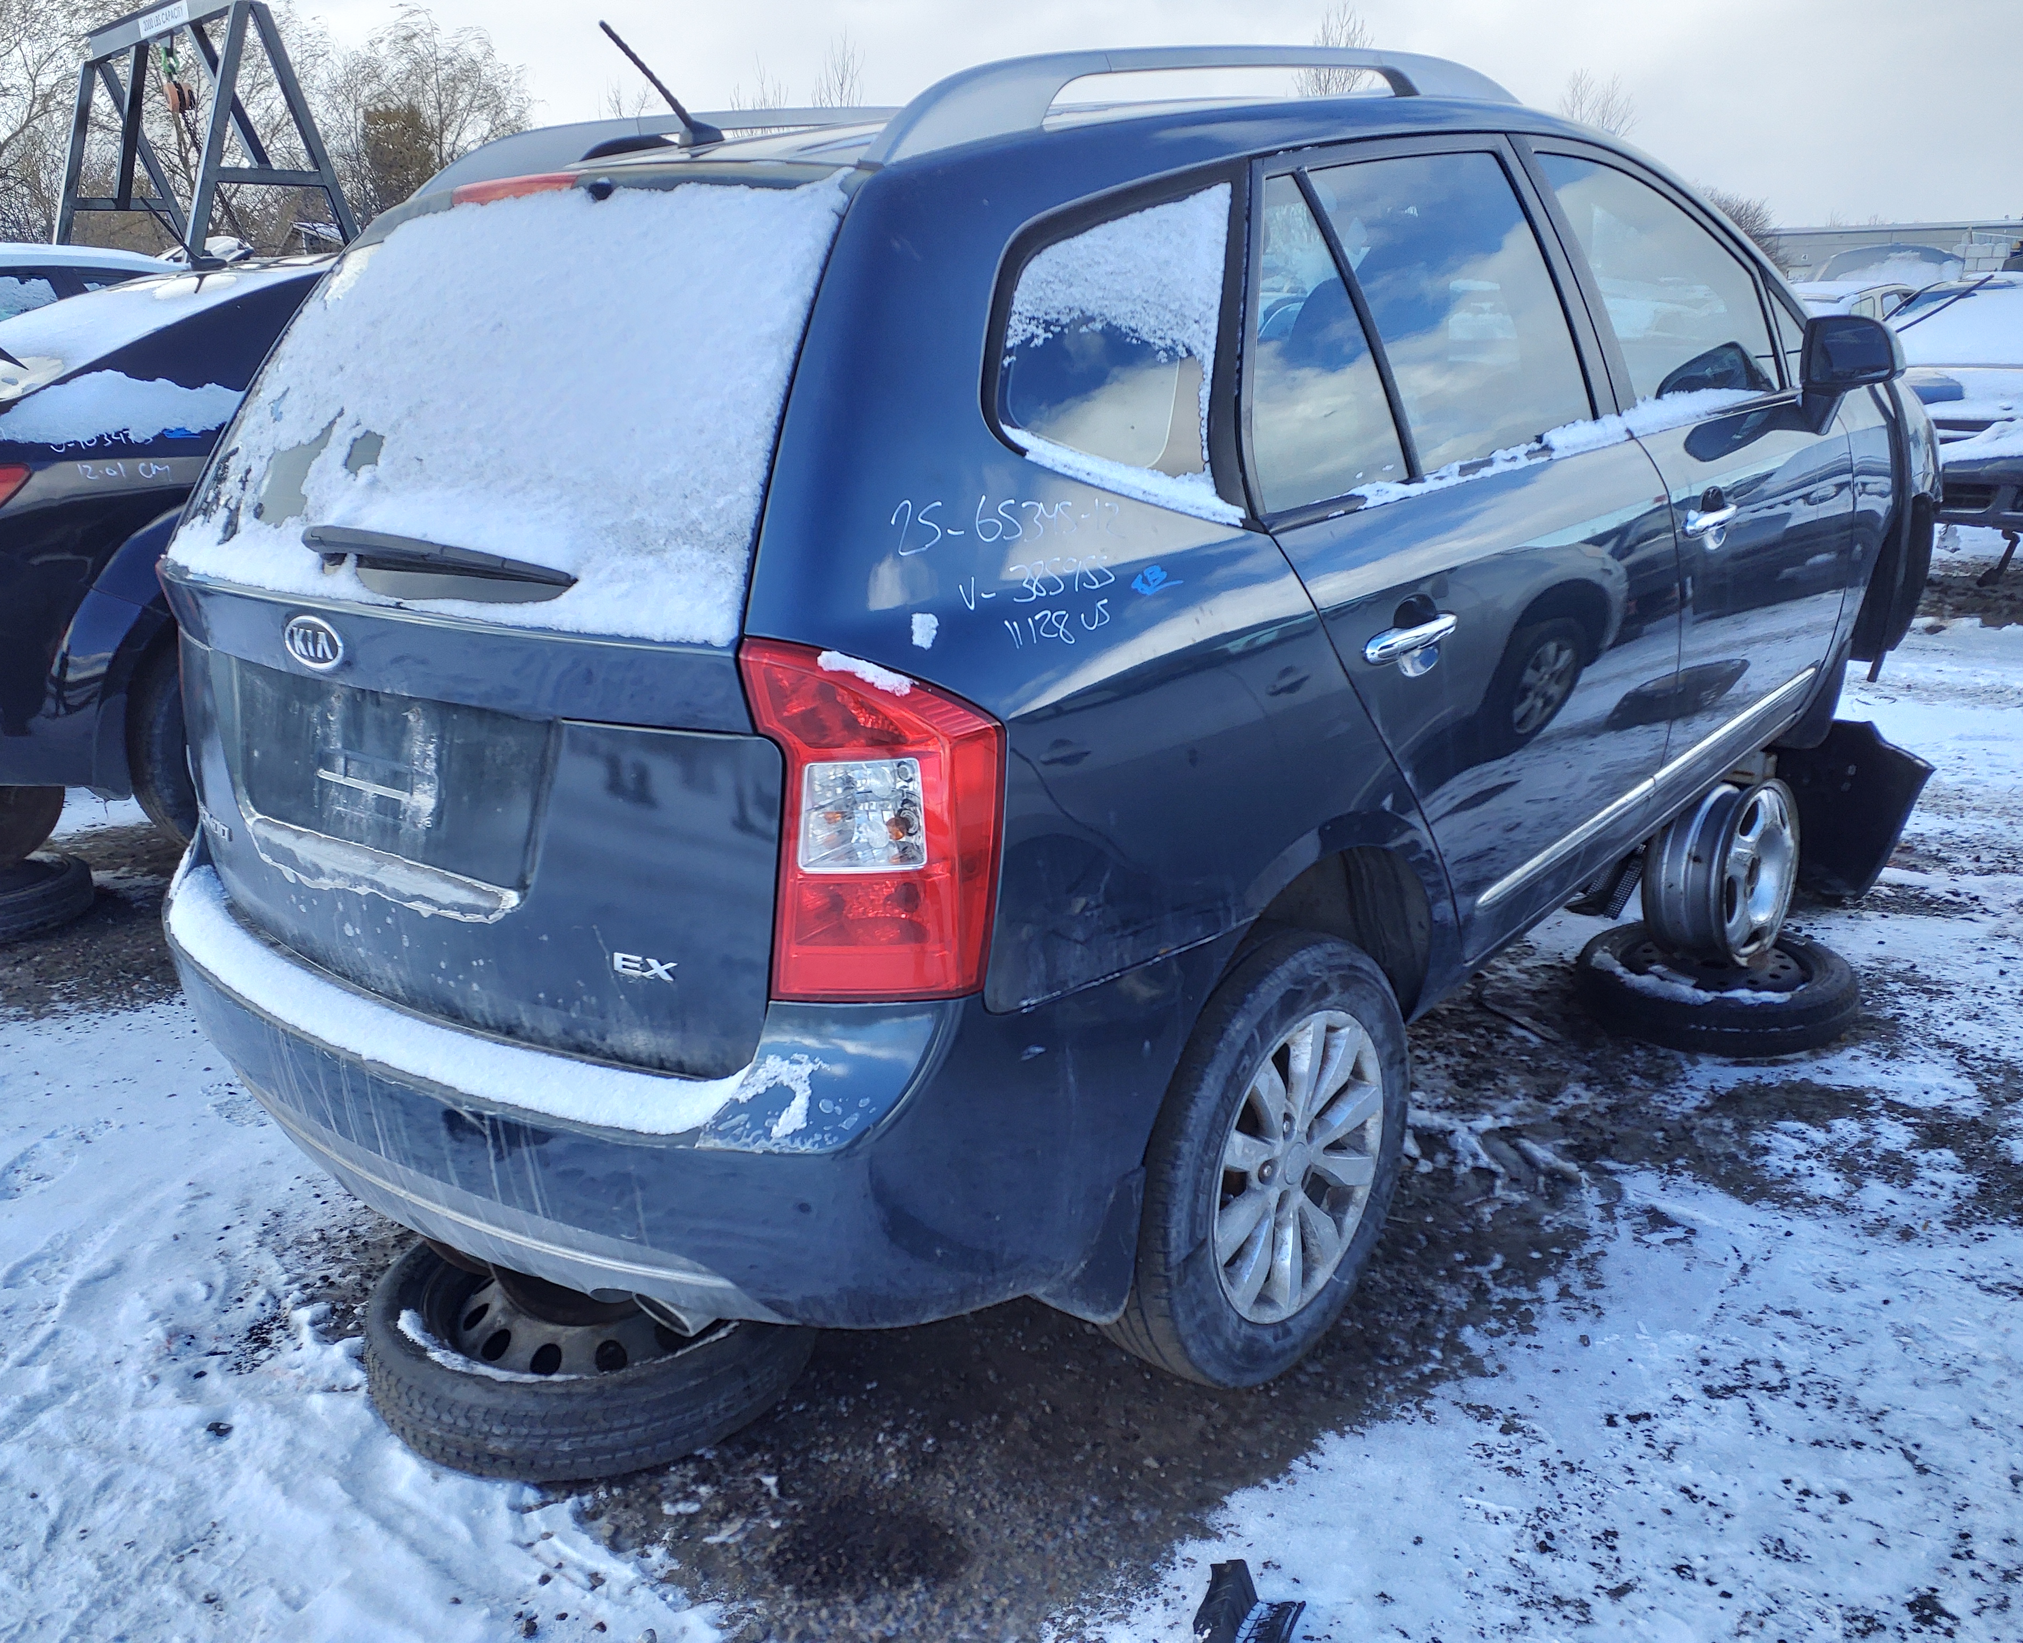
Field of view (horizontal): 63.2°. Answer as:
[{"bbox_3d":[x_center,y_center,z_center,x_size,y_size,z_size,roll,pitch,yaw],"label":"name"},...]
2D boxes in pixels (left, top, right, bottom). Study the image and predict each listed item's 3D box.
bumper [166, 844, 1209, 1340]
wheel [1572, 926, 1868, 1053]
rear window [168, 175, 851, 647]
[{"bbox_3d":[-0.650,0.279,2.356,1.770,0.450,0.670,12,24,39],"label":"bumper"},{"bbox_3d":[1.546,0.357,3.623,0.570,0.125,0.570,-2,16,1],"label":"wheel"},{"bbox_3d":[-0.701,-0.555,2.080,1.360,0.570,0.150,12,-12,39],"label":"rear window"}]

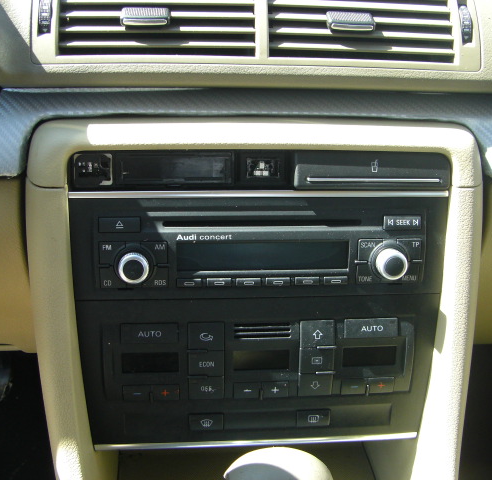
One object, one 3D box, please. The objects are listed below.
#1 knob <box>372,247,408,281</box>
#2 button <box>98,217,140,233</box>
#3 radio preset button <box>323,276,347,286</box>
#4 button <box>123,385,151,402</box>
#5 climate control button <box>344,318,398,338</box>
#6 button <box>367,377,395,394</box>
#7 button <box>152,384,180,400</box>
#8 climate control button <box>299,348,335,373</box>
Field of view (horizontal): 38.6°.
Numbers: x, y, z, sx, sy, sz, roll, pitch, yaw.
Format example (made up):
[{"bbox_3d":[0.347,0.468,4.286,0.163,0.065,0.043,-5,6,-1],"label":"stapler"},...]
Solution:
[{"bbox_3d":[0.093,0.015,0.448,0.018,0.018,0.012,-1,13,-5],"label":"knob"},{"bbox_3d":[-0.078,-0.010,0.434,0.026,0.010,0.005,-1,13,-5],"label":"button"},{"bbox_3d":[0.057,0.025,0.454,0.015,0.005,0.005,-1,13,-5],"label":"radio preset button"},{"bbox_3d":[-0.069,0.097,0.447,0.018,0.010,0.006,-1,12,-6],"label":"button"},{"bbox_3d":[0.082,0.057,0.463,0.036,0.013,0.005,-1,13,-5],"label":"climate control button"},{"bbox_3d":[0.090,0.097,0.475,0.018,0.011,0.005,-1,13,-5],"label":"button"},{"bbox_3d":[-0.051,0.097,0.449,0.017,0.011,0.006,-1,12,-6],"label":"button"},{"bbox_3d":[0.045,0.078,0.455,0.023,0.017,0.006,-1,12,-6],"label":"climate control button"}]

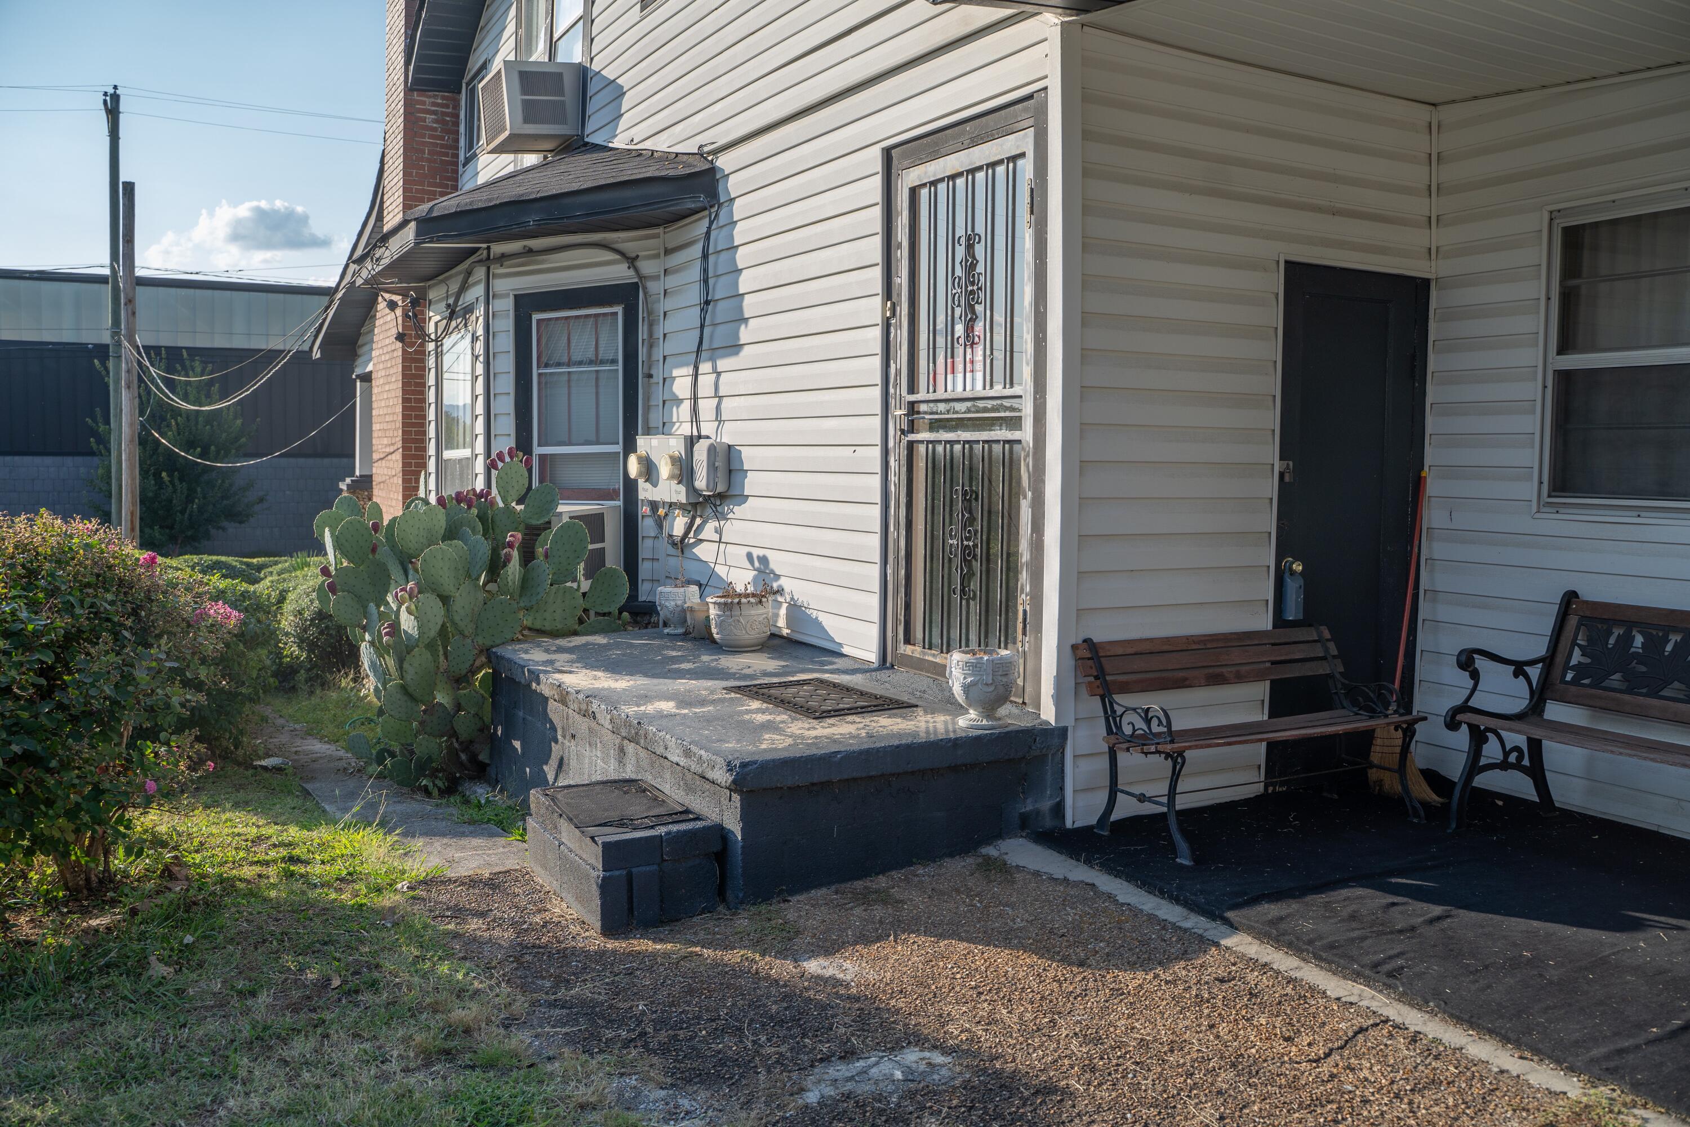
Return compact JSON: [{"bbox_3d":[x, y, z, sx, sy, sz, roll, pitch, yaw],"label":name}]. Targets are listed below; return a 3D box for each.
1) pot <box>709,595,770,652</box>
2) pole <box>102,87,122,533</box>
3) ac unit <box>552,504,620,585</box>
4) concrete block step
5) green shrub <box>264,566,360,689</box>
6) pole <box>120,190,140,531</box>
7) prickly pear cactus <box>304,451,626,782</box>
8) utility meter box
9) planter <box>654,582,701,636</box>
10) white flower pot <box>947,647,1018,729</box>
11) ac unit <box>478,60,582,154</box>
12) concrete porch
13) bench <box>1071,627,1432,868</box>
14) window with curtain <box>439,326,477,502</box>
[{"bbox_3d":[-0.491,0.267,6.075,0.310,0.260,0.310,0,5,-5],"label":"pot"},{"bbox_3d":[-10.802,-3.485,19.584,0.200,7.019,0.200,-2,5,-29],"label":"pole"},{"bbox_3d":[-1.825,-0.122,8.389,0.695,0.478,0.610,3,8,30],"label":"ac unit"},{"bbox_3d":[-0.754,0.946,4.404,0.400,0.283,0.785,-2,5,-30],"label":"concrete block step"},{"bbox_3d":[-3.790,0.451,9.350,0.880,0.880,0.900,-1,5,-22],"label":"green shrub"},{"bbox_3d":[-9.338,-2.379,17.207,0.190,5.134,0.190,-2,5,-28],"label":"pole"},{"bbox_3d":[-1.786,0.198,6.250,1.380,1.490,1.200,-1,5,-16],"label":"prickly pear cactus"},{"bbox_3d":[-1.016,-0.535,7.407,0.255,0.365,0.700,-2,5,-30],"label":"utility meter box"},{"bbox_3d":[-0.905,0.250,7.122,0.235,0.257,0.235,0,5,-7],"label":"planter"},{"bbox_3d":[0.512,0.458,4.808,0.262,0.265,0.262,1,5,6],"label":"white flower pot"},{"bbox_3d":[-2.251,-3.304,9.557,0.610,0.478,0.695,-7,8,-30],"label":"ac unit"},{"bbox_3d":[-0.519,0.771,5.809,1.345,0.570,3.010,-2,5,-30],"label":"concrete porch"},{"bbox_3d":[1.486,0.597,4.681,1.270,0.660,0.530,-2,5,-28],"label":"bench"},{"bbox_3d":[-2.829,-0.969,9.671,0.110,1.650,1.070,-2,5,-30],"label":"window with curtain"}]

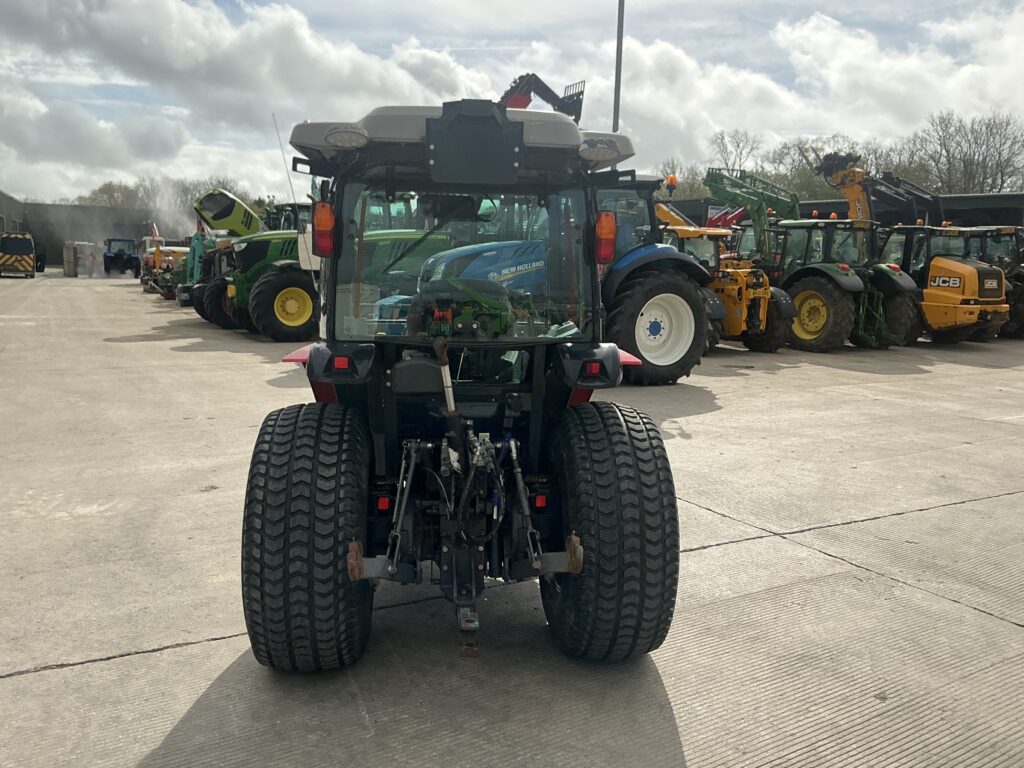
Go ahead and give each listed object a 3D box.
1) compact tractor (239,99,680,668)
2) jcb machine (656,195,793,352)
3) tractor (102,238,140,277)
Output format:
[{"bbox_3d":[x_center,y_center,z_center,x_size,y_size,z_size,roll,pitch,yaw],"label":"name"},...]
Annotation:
[{"bbox_3d":[-0.305,-0.133,4.017,1.500,2.220,3.100,1,8,-8],"label":"compact tractor"},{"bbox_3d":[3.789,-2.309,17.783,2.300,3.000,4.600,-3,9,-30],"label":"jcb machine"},{"bbox_3d":[-28.090,-8.987,59.393,2.350,2.800,4.500,-3,9,-29],"label":"tractor"}]

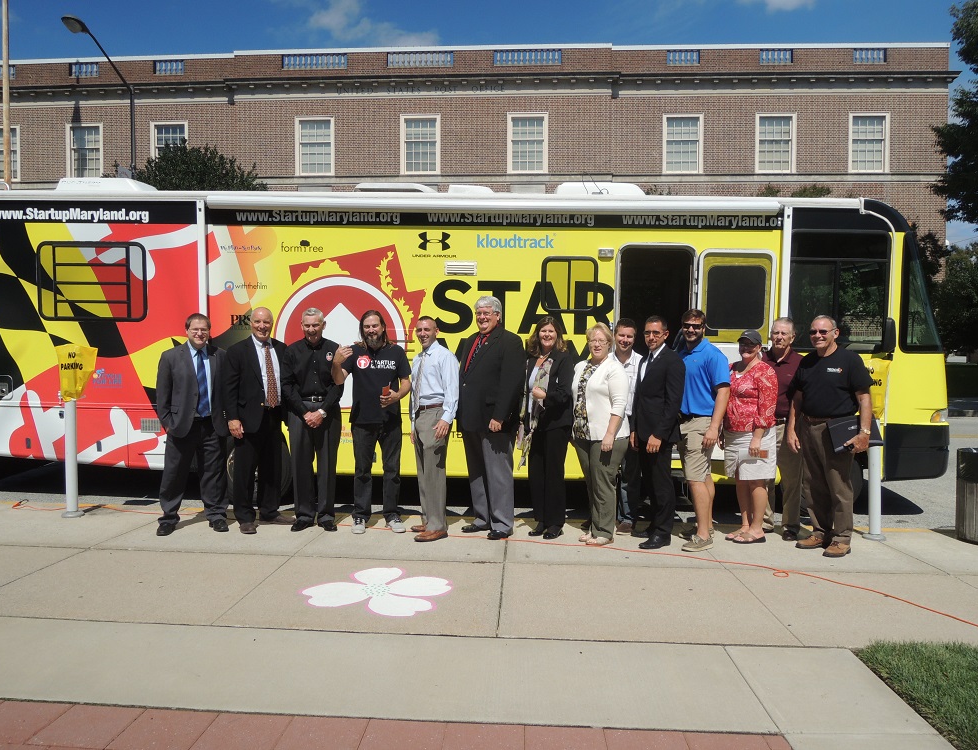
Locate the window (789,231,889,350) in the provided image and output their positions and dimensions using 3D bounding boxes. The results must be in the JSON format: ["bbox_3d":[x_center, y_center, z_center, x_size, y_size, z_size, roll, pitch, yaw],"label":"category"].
[{"bbox_3d":[3.478,-0.833,6.879,0.971,1.199,0.080,1,1,3],"label":"window"}]

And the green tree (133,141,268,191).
[{"bbox_3d":[-10.500,-3.600,25.000,5.600,9.200,5.400,1,1,3],"label":"green tree"}]

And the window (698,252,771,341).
[{"bbox_3d":[2.455,-0.774,6.876,0.703,0.862,0.080,1,1,3],"label":"window"}]

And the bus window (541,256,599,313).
[{"bbox_3d":[0.823,-0.914,6.999,0.583,0.564,0.080,1,1,3],"label":"bus window"}]

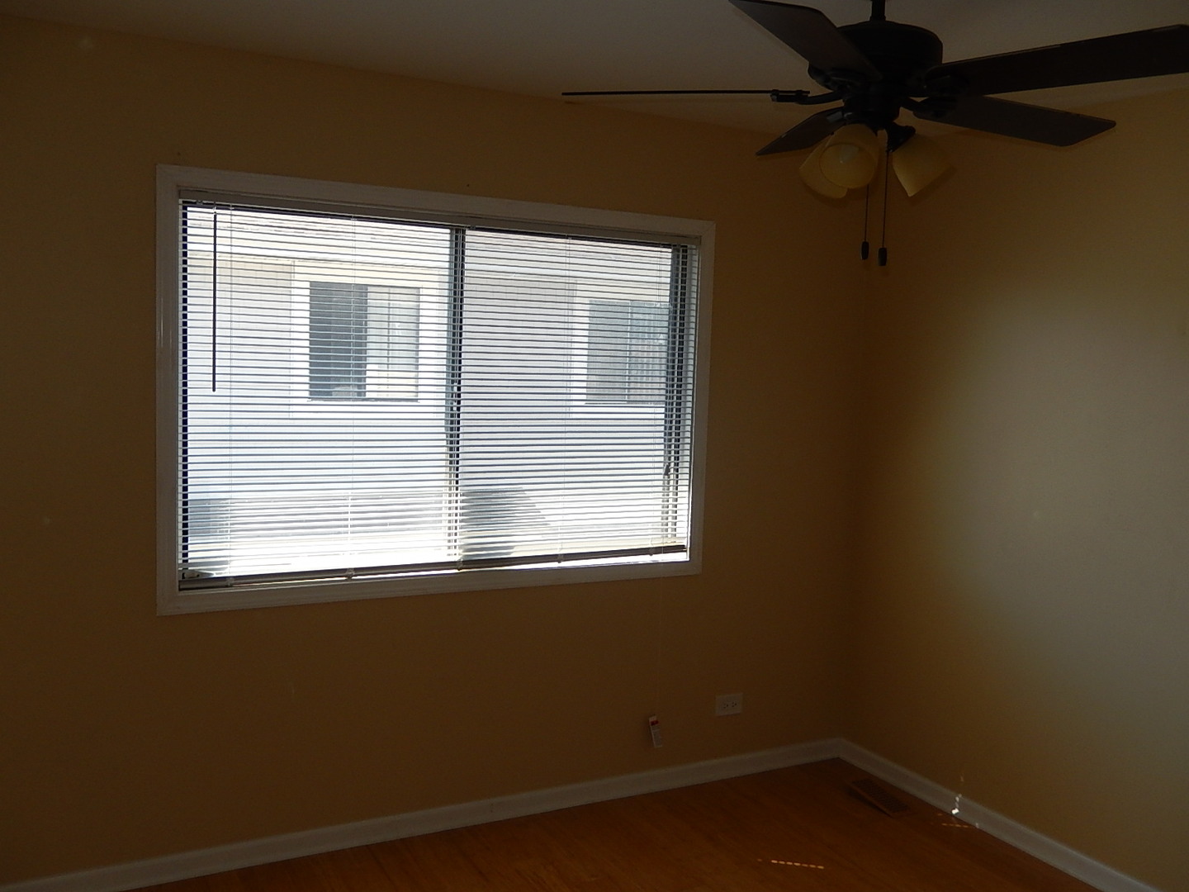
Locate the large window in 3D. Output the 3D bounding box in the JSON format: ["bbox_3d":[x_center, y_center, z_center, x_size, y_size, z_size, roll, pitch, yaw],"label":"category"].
[{"bbox_3d":[-0.418,-0.157,3.584,1.888,1.287,0.030,-1,5,-28],"label":"large window"}]

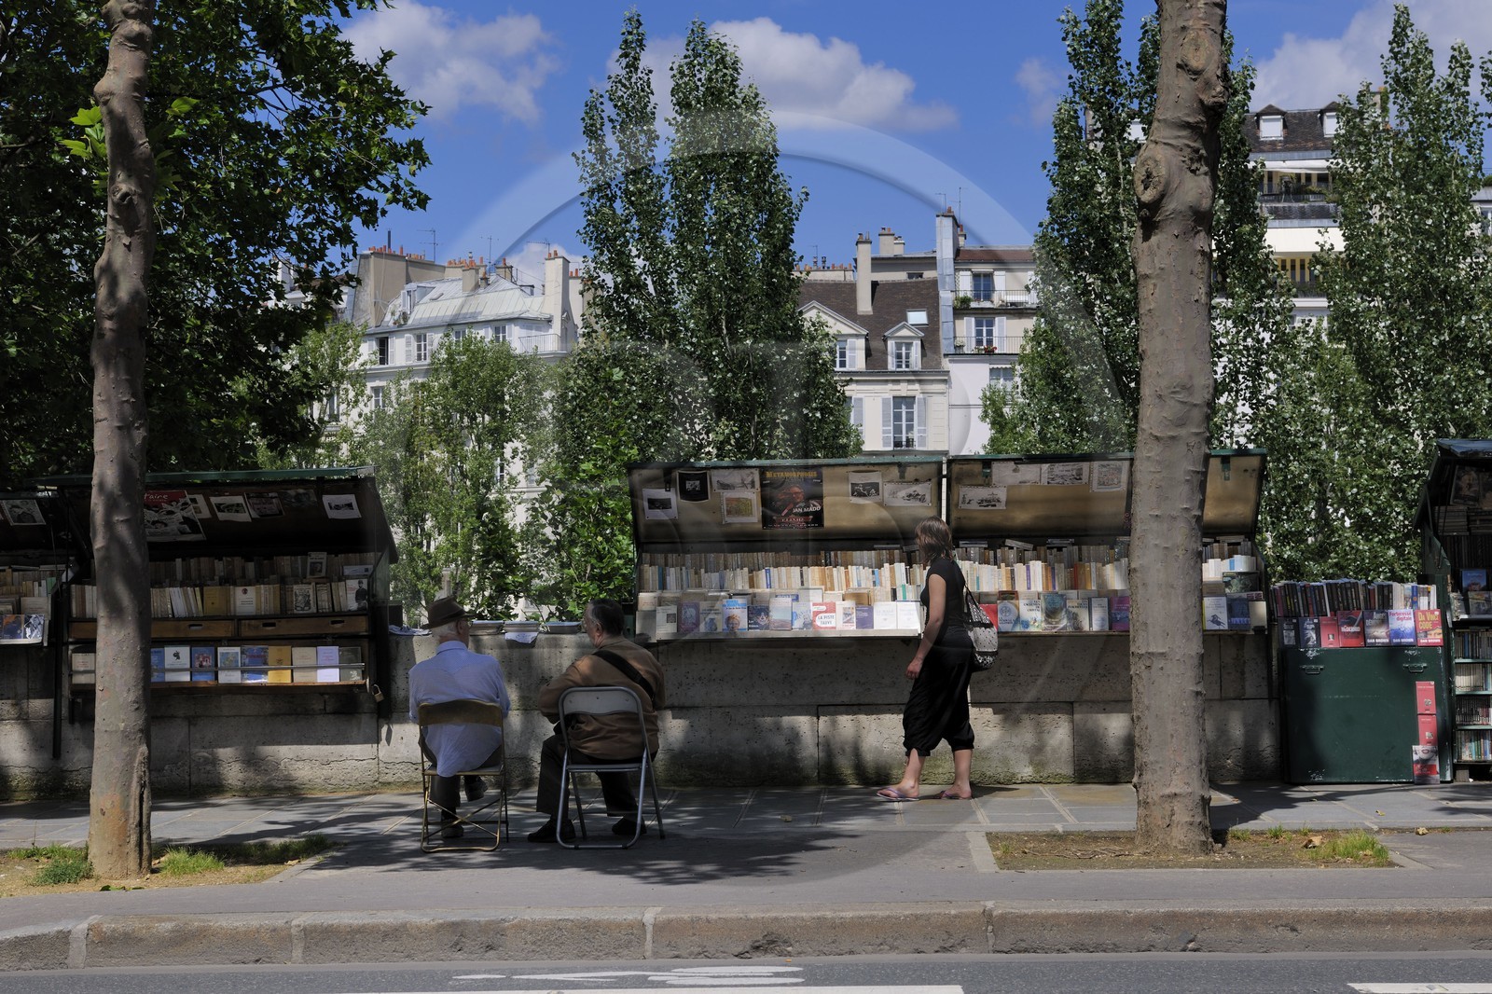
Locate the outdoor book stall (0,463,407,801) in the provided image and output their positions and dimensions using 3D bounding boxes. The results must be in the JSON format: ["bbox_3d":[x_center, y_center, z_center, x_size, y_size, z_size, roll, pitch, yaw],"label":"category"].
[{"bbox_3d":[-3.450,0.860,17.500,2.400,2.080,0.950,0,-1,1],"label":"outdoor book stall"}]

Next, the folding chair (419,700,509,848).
[{"bbox_3d":[-1.437,1.395,13.950,0.440,0.765,0.470,0,-1,0],"label":"folding chair"}]

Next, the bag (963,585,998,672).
[{"bbox_3d":[1.388,0.797,16.400,0.270,0.490,0.150,0,-1,-11],"label":"bag"}]

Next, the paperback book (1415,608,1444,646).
[{"bbox_3d":[4.213,0.810,16.868,0.152,0.228,0.038,-1,-17,2],"label":"paperback book"}]

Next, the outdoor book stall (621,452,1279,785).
[{"bbox_3d":[1.320,0.770,17.480,4.050,2.090,0.880,0,-1,1],"label":"outdoor book stall"}]

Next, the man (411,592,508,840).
[{"bbox_3d":[-1.478,1.155,14.180,0.520,1.280,0.780,0,-1,3],"label":"man"}]

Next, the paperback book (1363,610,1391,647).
[{"bbox_3d":[3.894,0.811,16.868,0.152,0.228,0.038,-1,-17,2],"label":"paperback book"}]

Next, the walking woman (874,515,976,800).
[{"bbox_3d":[1.073,0.965,16.300,0.600,1.690,0.480,0,-1,7],"label":"walking woman"}]

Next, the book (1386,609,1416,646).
[{"bbox_3d":[4.046,0.808,16.866,0.152,0.228,0.033,-1,-17,2],"label":"book"}]

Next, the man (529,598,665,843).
[{"bbox_3d":[-0.775,1.150,14.120,0.660,1.260,0.760,0,-1,-12],"label":"man"}]

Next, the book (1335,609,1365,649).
[{"bbox_3d":[3.732,0.815,16.864,0.152,0.228,0.030,-1,-17,2],"label":"book"}]

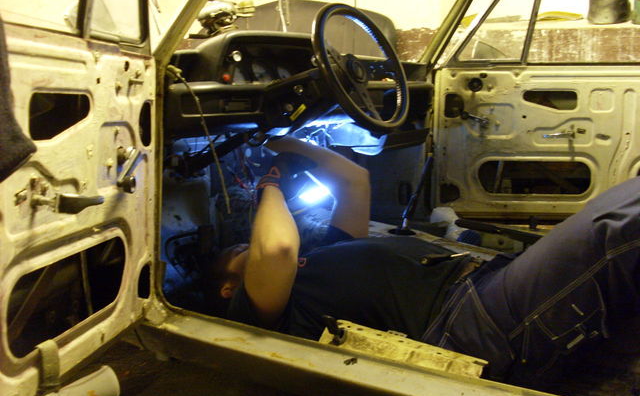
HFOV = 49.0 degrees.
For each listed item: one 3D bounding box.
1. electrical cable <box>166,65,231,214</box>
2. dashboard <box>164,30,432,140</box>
[{"bbox_3d":[-0.282,-0.136,1.630,0.145,0.350,0.050,-2,8,-8],"label":"electrical cable"},{"bbox_3d":[-0.083,-0.342,2.240,0.310,0.320,1.280,5,10,36],"label":"dashboard"}]

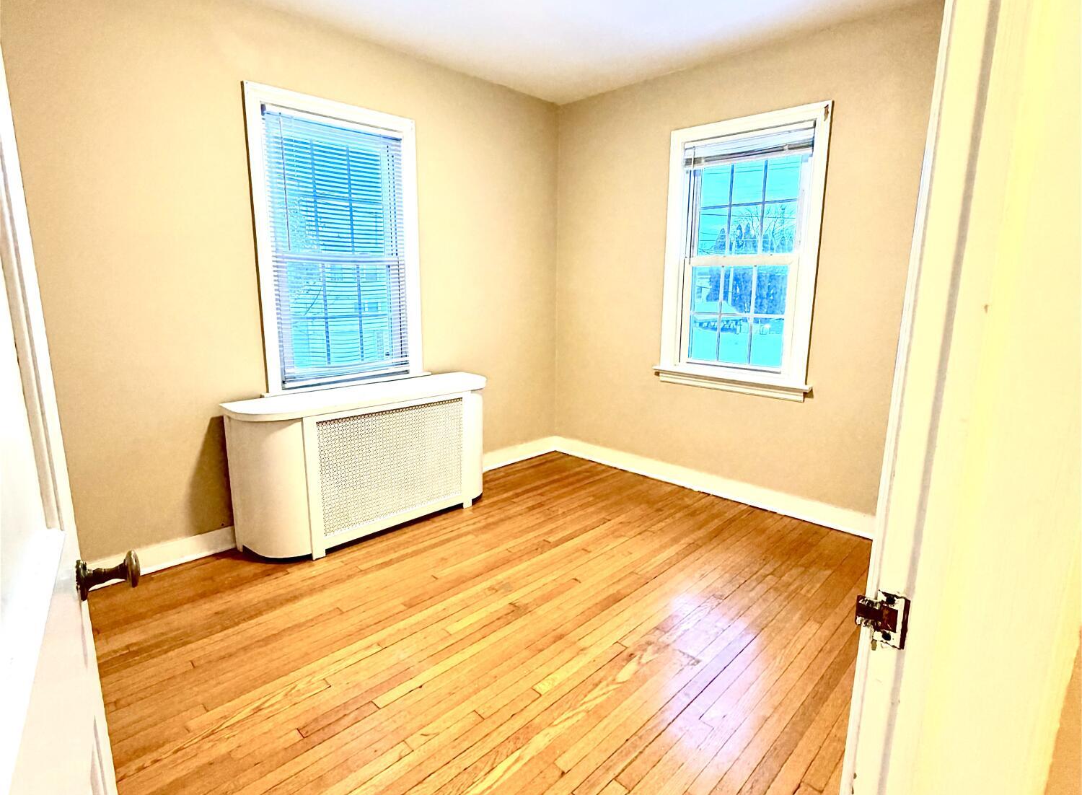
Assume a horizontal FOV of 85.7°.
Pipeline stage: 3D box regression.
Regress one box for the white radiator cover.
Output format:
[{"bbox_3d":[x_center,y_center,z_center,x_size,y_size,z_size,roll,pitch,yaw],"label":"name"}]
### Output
[{"bbox_3d":[-0.840,0.316,3.060,0.409,0.711,1.370,11,15,43],"label":"white radiator cover"}]

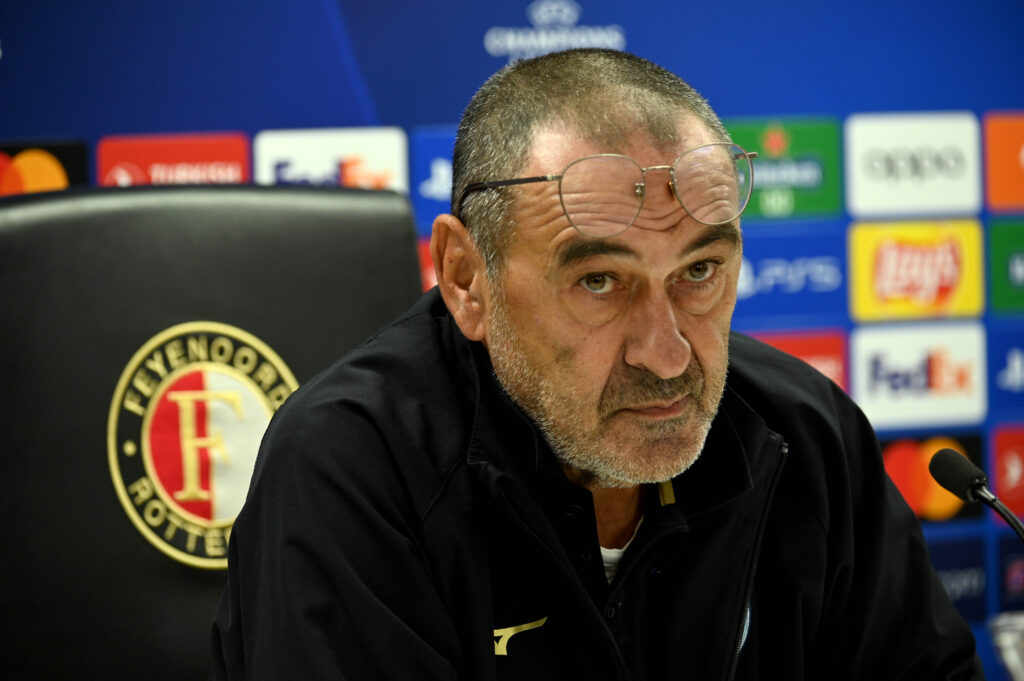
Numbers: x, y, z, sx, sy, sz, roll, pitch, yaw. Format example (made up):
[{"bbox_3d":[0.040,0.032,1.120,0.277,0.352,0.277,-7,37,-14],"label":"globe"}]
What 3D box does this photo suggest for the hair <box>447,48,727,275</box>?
[{"bbox_3d":[0.044,-0.095,3.630,0.162,0.160,0.178,-5,20,-26],"label":"hair"}]

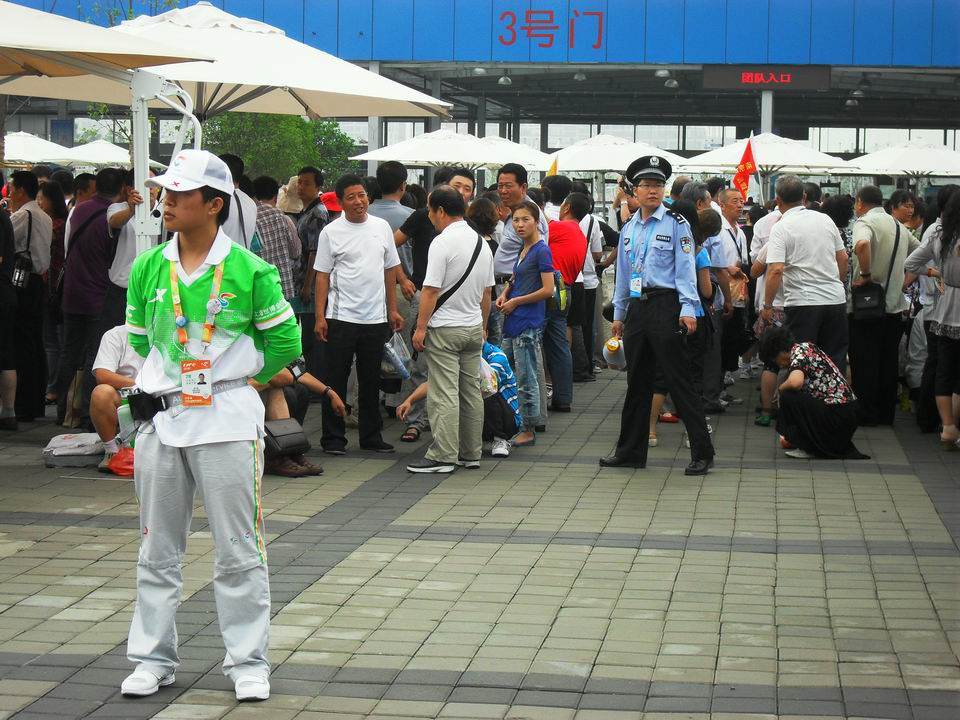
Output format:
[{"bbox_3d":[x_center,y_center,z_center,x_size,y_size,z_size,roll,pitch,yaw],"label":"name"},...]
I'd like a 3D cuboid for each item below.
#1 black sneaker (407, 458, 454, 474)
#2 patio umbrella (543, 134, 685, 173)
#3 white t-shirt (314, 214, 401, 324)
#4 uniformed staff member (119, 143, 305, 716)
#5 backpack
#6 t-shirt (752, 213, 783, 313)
[{"bbox_3d":[-0.281,0.597,12.216,0.285,0.110,0.105,0,4,-5],"label":"black sneaker"},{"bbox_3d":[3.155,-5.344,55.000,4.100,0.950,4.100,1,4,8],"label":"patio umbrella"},{"bbox_3d":[-0.757,-0.559,13.200,0.500,0.670,0.290,0,5,-10],"label":"white t-shirt"},{"bbox_3d":[-0.873,0.202,6.870,0.550,1.730,0.400,2,5,16],"label":"uniformed staff member"},{"bbox_3d":[0.527,-0.465,14.700,0.160,0.330,0.260,-1,5,-21],"label":"backpack"},{"bbox_3d":[2.111,-0.701,14.900,0.480,0.700,0.290,1,4,3],"label":"t-shirt"}]

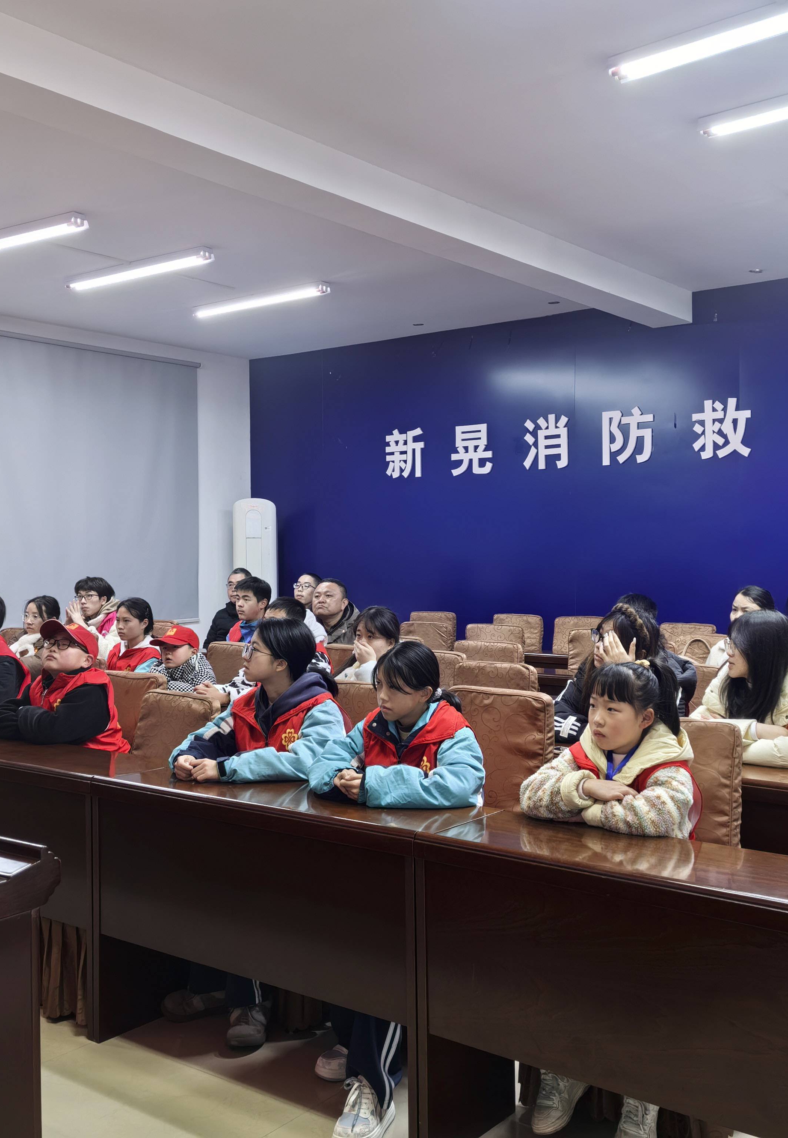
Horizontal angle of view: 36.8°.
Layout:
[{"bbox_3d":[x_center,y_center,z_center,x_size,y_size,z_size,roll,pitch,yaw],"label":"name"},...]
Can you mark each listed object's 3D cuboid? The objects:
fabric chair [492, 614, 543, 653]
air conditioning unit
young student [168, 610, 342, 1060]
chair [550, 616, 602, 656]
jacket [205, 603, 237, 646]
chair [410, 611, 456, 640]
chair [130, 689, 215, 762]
[{"bbox_3d":[0.730,0.846,8.244,0.440,1.000,0.540,0,1,39],"label":"fabric chair"},{"bbox_3d":[-1.140,0.380,9.757,0.380,1.922,0.360,0,0,-6],"label":"air conditioning unit"},{"bbox_3d":[-0.369,0.758,3.572,0.540,1.220,0.610,0,1,41],"label":"young student"},{"bbox_3d":[1.111,0.820,7.850,0.440,0.965,0.560,0,1,38],"label":"chair"},{"bbox_3d":[-1.043,0.549,8.119,0.500,0.640,0.380,0,1,38],"label":"jacket"},{"bbox_3d":[0.151,0.817,8.683,0.440,0.965,0.560,0,1,38],"label":"chair"},{"bbox_3d":[-0.729,0.881,3.615,0.450,0.980,0.530,0,1,38],"label":"chair"}]

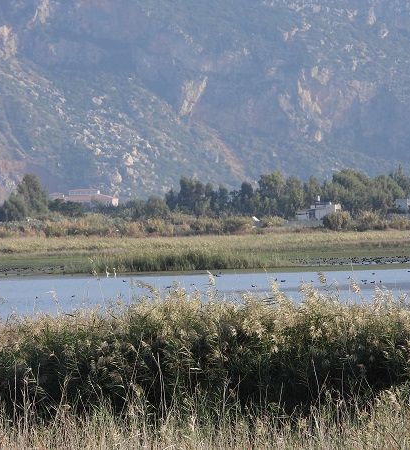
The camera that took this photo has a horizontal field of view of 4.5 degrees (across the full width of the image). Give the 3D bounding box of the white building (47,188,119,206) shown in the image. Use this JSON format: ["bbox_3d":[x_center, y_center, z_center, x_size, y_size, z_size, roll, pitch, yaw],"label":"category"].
[{"bbox_3d":[-38.240,-8.410,1650.000,20.500,6.600,12.500,0,0,12],"label":"white building"}]

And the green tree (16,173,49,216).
[{"bbox_3d":[-37.490,-6.560,1130.000,7.400,9.800,7.200,0,0,0],"label":"green tree"}]

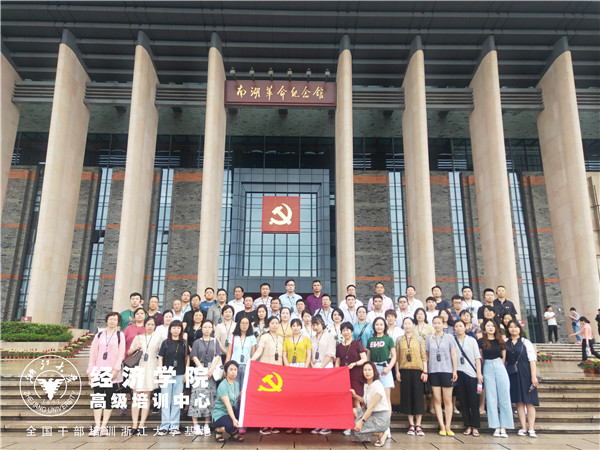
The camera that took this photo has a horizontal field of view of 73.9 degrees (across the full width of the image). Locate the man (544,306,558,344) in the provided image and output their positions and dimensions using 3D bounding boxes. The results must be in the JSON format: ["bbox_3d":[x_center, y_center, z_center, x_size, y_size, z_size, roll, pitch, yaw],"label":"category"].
[{"bbox_3d":[11.728,4.612,18.594,0.520,1.720,0.360,3,-15,-9],"label":"man"}]

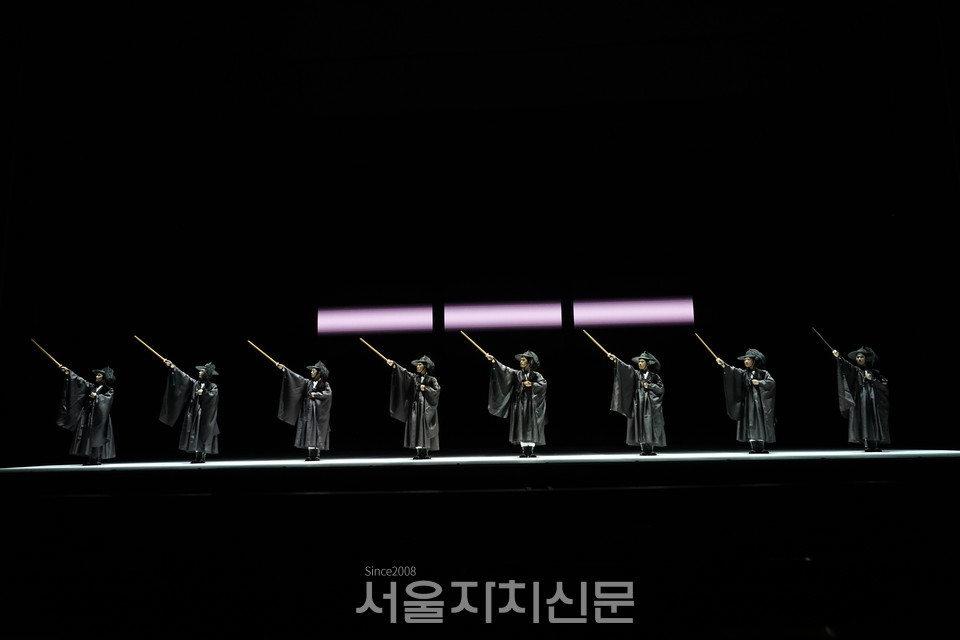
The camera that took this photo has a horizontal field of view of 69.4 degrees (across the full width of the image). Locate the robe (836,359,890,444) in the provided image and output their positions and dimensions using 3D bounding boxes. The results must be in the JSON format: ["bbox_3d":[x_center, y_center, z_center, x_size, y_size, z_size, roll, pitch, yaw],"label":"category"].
[{"bbox_3d":[6.539,1.376,11.828,0.800,1.452,0.620,-7,-10,33],"label":"robe"}]

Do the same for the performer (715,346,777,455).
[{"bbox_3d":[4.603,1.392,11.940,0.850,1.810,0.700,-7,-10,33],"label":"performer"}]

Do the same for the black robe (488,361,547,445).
[{"bbox_3d":[0.680,1.486,12.422,0.998,1.524,0.580,-4,-9,18],"label":"black robe"}]

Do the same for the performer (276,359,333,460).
[{"bbox_3d":[-3.195,1.659,12.667,0.969,1.807,0.620,-5,-10,20],"label":"performer"}]

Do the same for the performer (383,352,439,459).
[{"bbox_3d":[-1.191,1.572,12.543,0.929,1.866,0.620,-5,-10,22],"label":"performer"}]

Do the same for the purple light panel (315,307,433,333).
[{"bbox_3d":[-3.060,-0.009,20.214,3.392,0.752,0.120,-2,-8,4],"label":"purple light panel"}]

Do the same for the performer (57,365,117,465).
[{"bbox_3d":[-7.323,1.774,12.930,1.037,1.629,0.600,-4,-9,16],"label":"performer"}]

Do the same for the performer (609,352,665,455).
[{"bbox_3d":[2.793,1.474,12.284,0.993,1.839,0.620,-5,-10,24],"label":"performer"}]

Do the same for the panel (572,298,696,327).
[{"bbox_3d":[4.367,-0.221,19.728,3.375,0.746,0.120,-2,-8,4],"label":"panel"}]

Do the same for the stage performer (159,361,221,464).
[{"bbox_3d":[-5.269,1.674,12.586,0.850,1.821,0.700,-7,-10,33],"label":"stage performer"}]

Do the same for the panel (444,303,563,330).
[{"bbox_3d":[0.655,-0.120,19.972,3.380,0.747,0.120,-2,-8,4],"label":"panel"}]

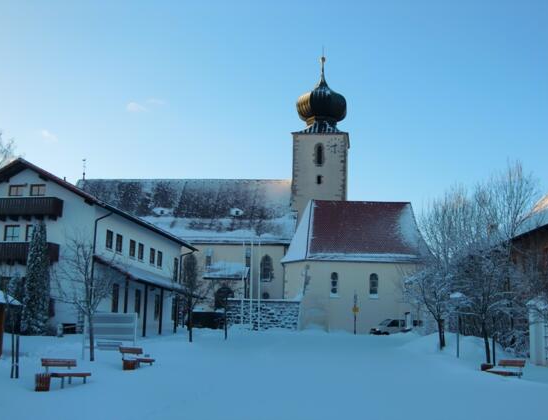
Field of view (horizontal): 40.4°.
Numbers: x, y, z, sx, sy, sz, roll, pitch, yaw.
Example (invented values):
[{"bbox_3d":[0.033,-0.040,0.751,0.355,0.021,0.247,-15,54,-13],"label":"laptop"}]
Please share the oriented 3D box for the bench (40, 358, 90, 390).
[{"bbox_3d":[-5.981,4.739,21.512,0.620,0.800,1.500,-4,-11,25],"label":"bench"}]

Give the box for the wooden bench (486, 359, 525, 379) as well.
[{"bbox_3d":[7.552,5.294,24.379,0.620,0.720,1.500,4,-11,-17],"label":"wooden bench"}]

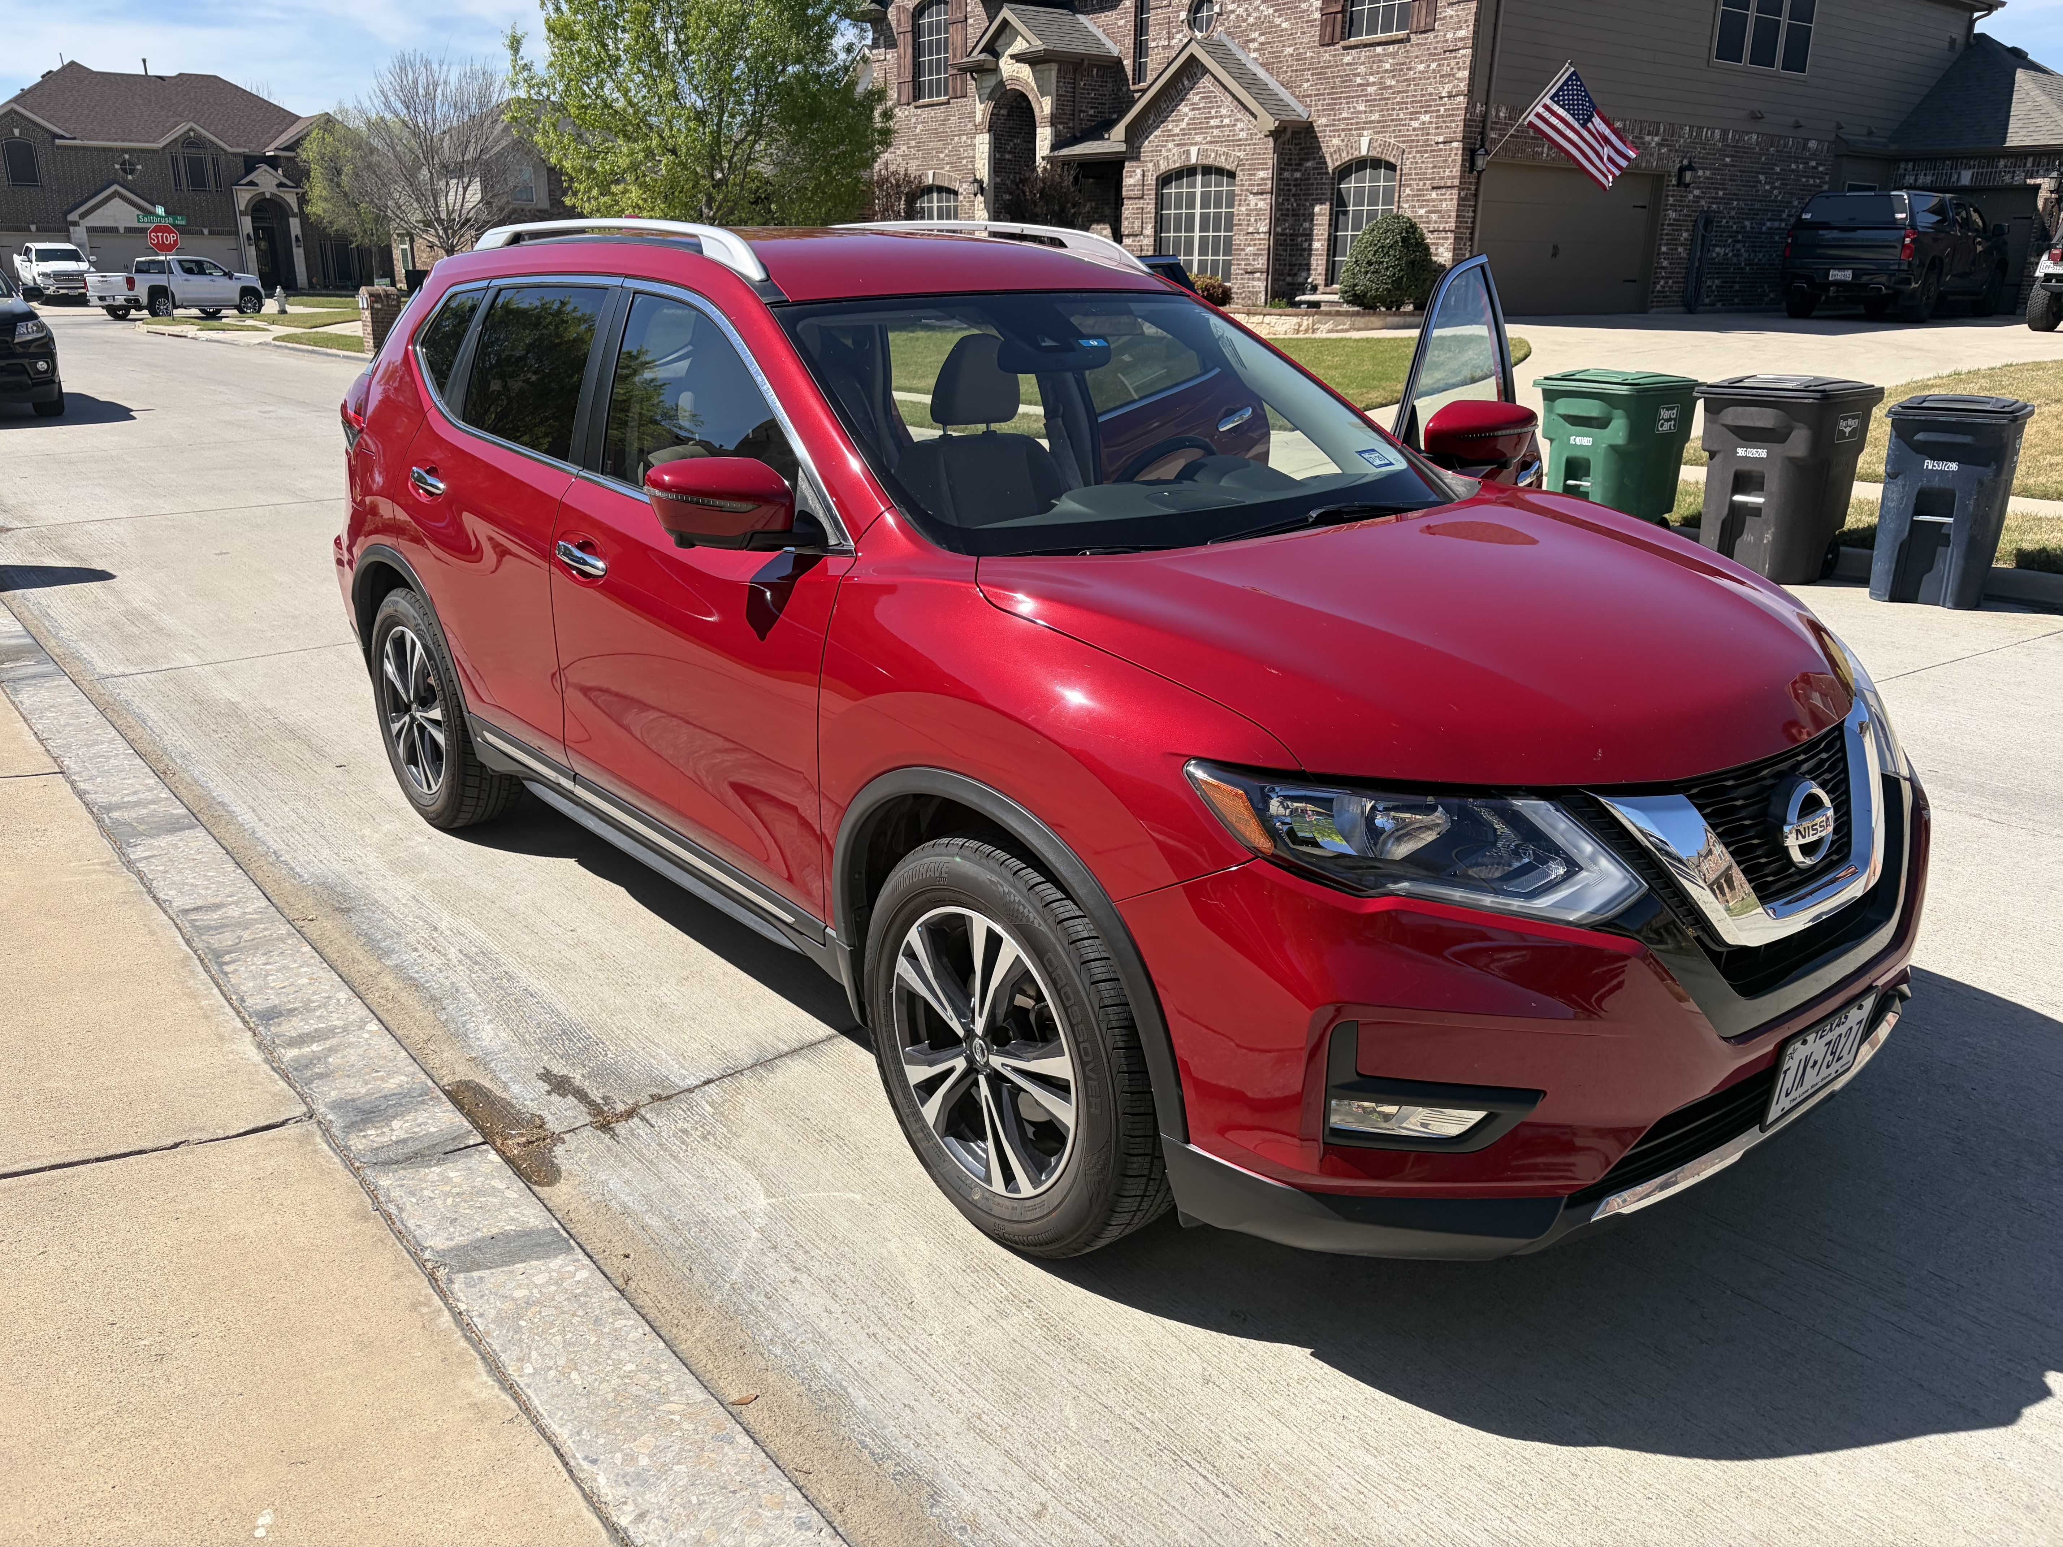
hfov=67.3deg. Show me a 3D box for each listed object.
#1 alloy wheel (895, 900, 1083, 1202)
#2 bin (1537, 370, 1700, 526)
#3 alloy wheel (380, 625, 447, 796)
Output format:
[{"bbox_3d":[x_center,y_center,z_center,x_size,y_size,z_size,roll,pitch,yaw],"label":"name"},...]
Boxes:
[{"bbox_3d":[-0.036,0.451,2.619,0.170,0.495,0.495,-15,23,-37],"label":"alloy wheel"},{"bbox_3d":[3.770,-2.050,10.065,0.860,1.070,0.730,-14,23,-38],"label":"bin"},{"bbox_3d":[-1.744,-0.203,4.602,0.190,0.490,0.490,-14,23,-38],"label":"alloy wheel"}]

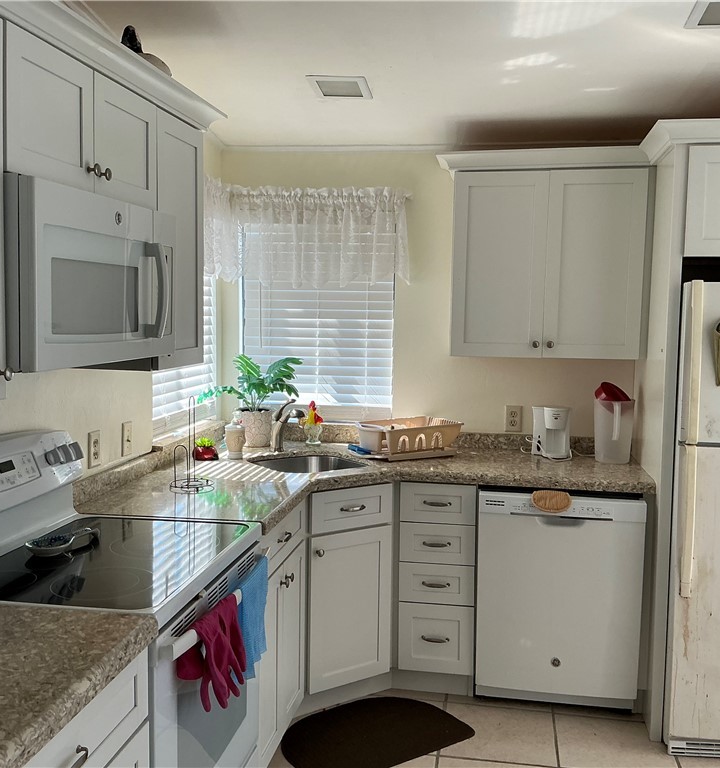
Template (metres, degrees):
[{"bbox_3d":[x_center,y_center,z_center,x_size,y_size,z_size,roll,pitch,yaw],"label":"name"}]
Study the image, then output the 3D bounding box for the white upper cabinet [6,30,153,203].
[{"bbox_3d":[-0.798,-0.614,2.042,0.309,0.299,0.741,2,5,10],"label":"white upper cabinet"}]

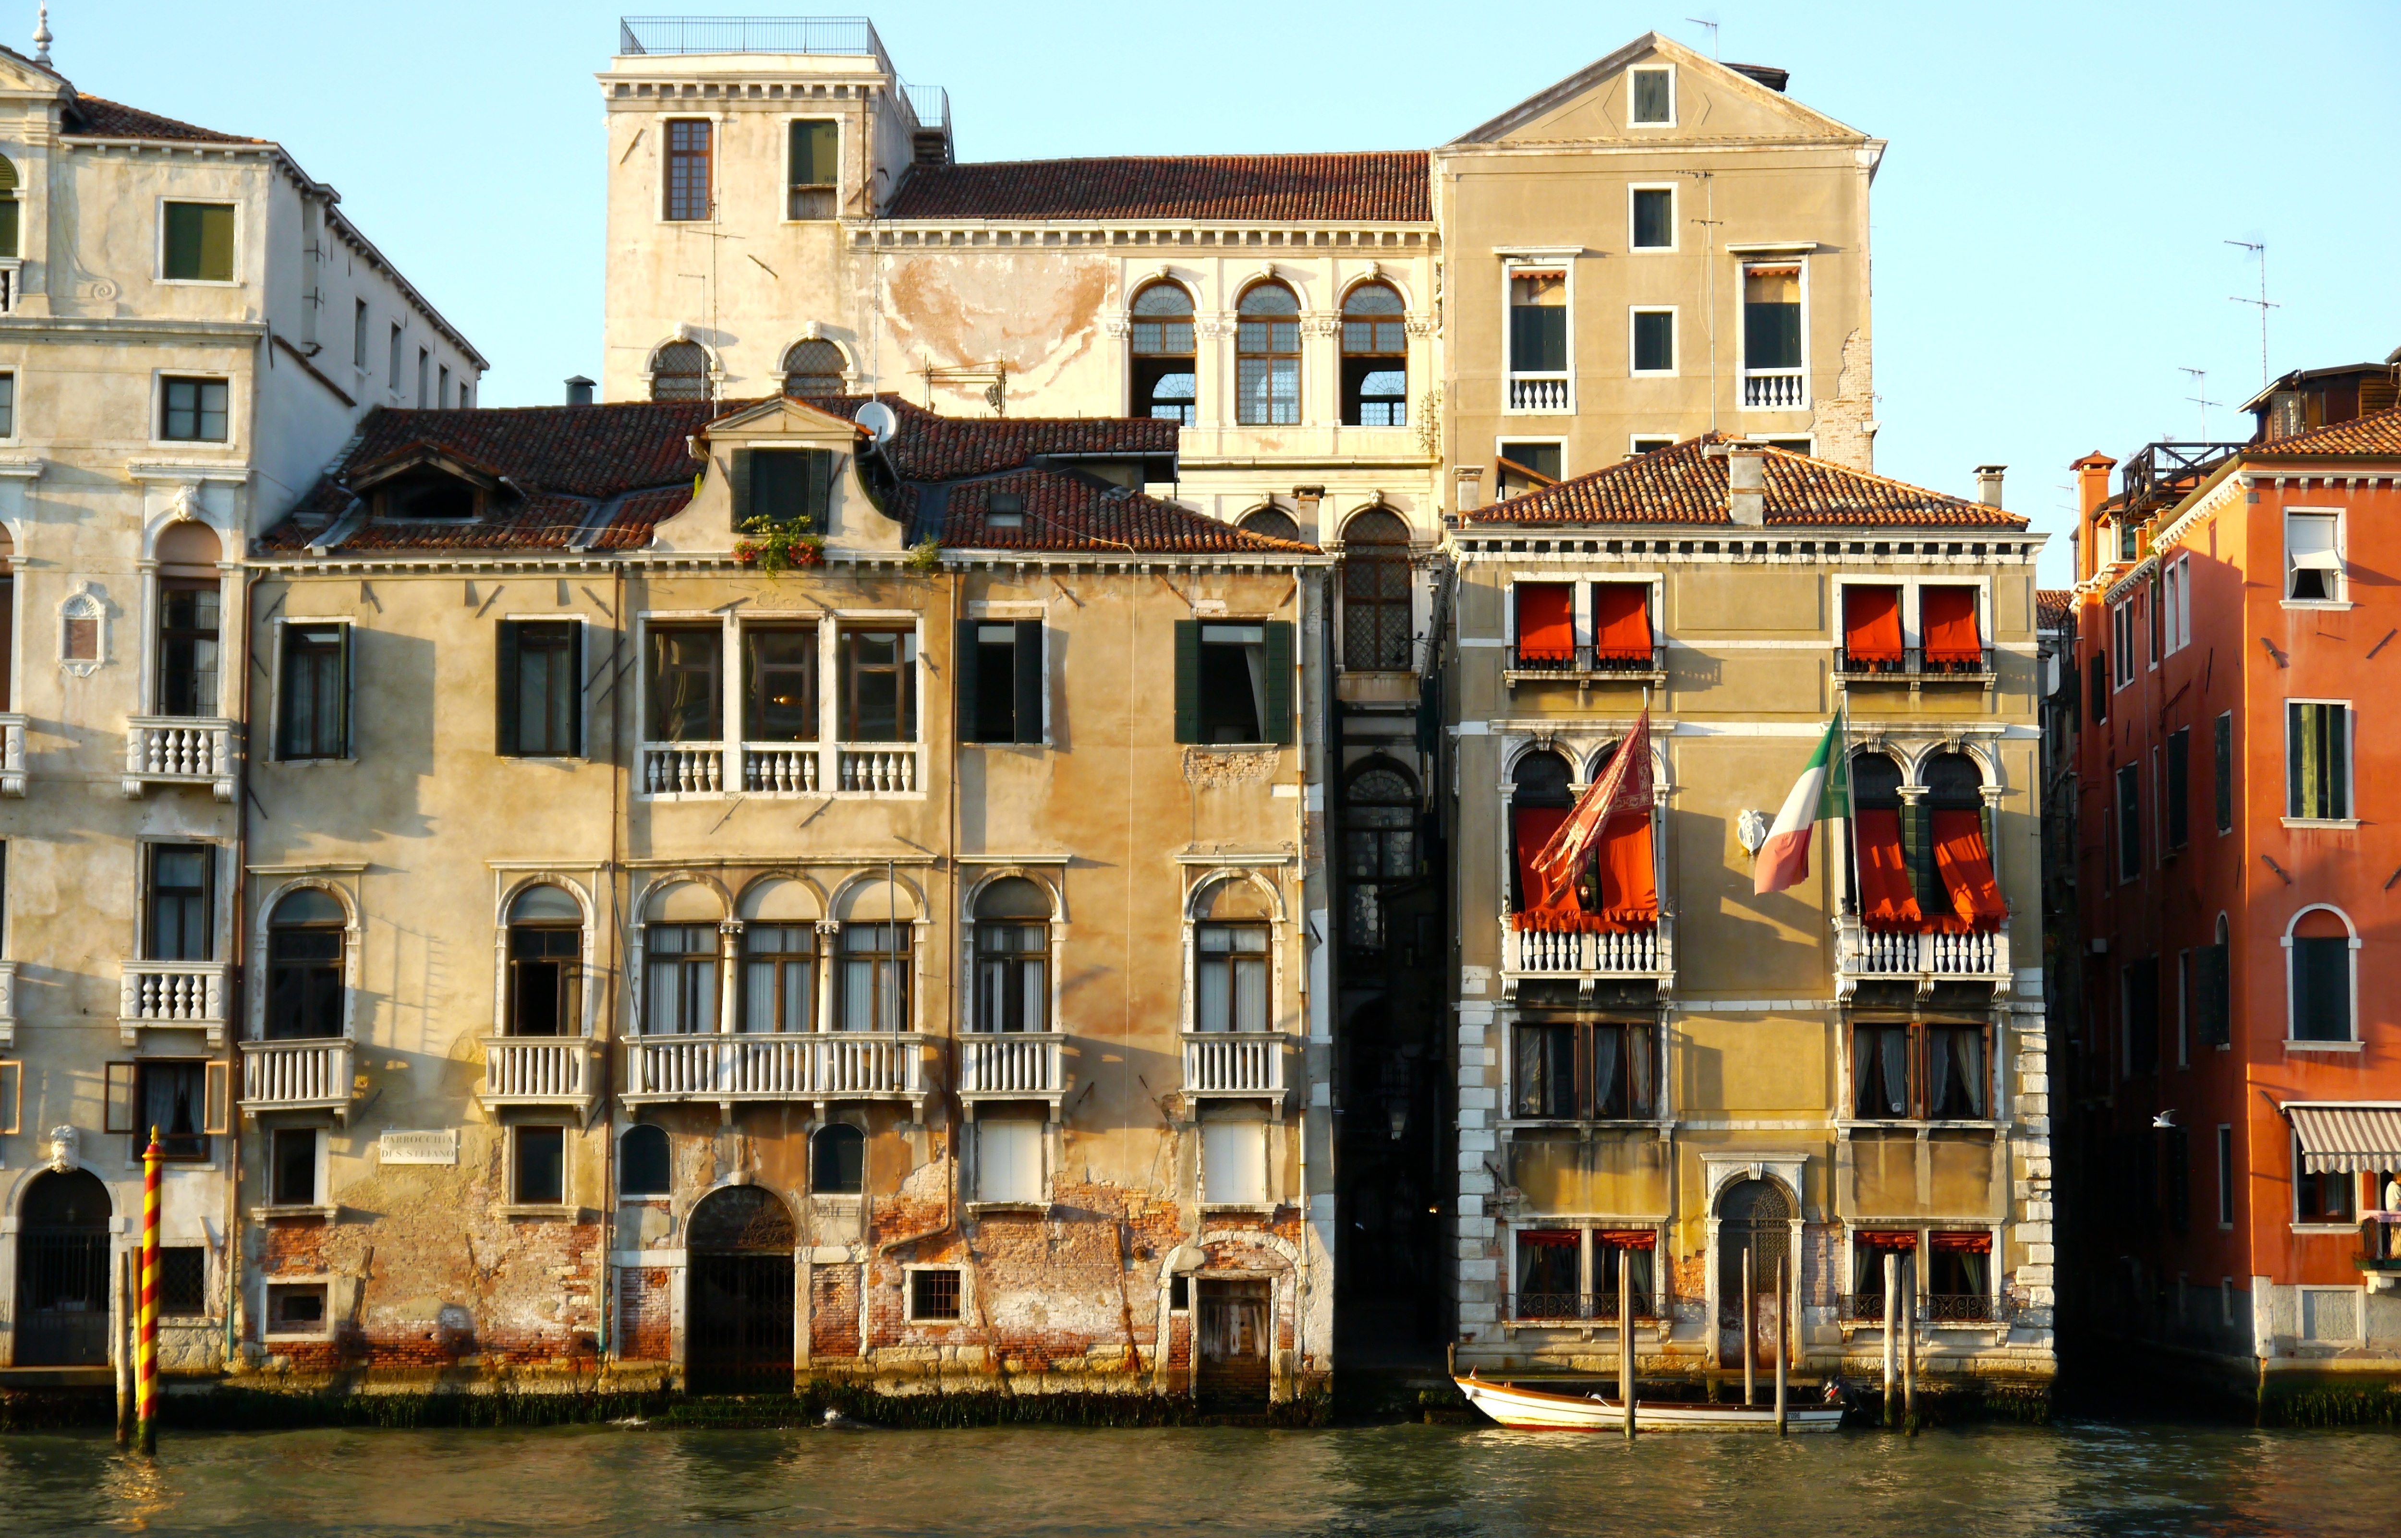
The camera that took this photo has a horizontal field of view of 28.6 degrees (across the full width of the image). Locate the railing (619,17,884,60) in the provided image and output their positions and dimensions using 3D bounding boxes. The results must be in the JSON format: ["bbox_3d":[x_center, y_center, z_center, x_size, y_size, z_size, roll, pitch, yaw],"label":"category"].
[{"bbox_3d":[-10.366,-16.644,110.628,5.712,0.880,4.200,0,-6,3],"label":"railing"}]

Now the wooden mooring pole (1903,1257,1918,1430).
[{"bbox_3d":[10.773,8.731,71.563,0.200,2.655,0.200,0,-6,0],"label":"wooden mooring pole"}]

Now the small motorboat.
[{"bbox_3d":[7.108,10.031,74.488,6.160,0.986,1.600,0,-6,0],"label":"small motorboat"}]

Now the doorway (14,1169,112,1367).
[{"bbox_3d":[-18.361,8.057,76.243,1.501,3.187,0.500,1,-6,-11],"label":"doorway"}]

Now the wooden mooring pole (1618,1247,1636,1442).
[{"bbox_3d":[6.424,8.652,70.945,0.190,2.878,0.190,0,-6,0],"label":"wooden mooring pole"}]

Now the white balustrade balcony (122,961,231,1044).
[{"bbox_3d":[-16.628,3.784,76.488,1.688,1.332,0.600,1,-6,-11],"label":"white balustrade balcony"}]

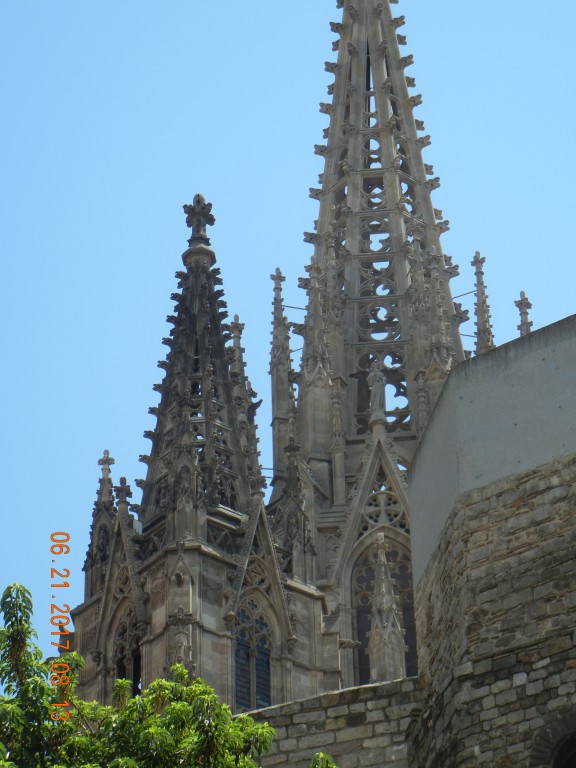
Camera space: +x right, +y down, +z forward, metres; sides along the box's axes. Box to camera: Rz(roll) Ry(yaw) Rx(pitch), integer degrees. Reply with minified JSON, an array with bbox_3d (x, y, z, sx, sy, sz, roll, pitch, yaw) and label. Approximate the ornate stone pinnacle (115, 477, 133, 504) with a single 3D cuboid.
[{"bbox_3d":[-3.918,2.537,61.297,0.380,0.780,0.380,25,-43,-31],"label":"ornate stone pinnacle"}]

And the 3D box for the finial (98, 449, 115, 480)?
[{"bbox_3d":[-4.502,1.997,63.840,0.400,0.920,0.400,-4,-36,4],"label":"finial"}]

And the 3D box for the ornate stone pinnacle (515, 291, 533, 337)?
[{"bbox_3d":[7.449,-2.230,81.408,0.500,1.800,0.500,-18,-39,22],"label":"ornate stone pinnacle"}]

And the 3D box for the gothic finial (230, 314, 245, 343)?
[{"bbox_3d":[-1.604,-1.763,81.742,0.420,1.100,0.420,9,-37,-14],"label":"gothic finial"}]

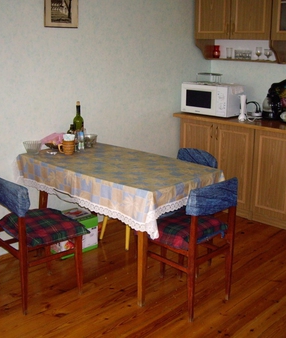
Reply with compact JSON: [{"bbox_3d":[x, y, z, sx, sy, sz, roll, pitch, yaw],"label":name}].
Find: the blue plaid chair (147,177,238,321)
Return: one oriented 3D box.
[{"bbox_3d":[0.266,0.422,2.968,0.440,0.780,0.450,-13,20,-43],"label":"blue plaid chair"}]

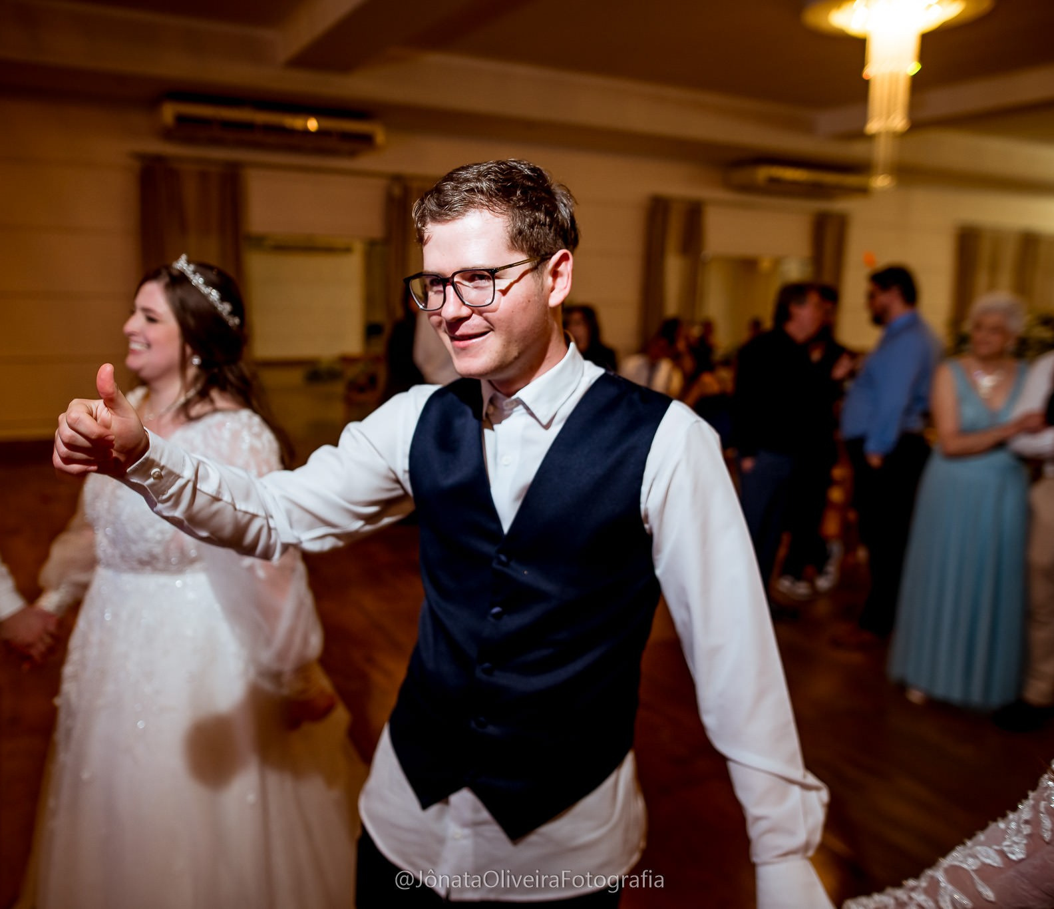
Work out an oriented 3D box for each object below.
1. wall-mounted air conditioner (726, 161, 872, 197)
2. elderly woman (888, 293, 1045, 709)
[{"bbox_3d":[3.082,-3.064,10.290,1.690,0.225,0.570,-4,12,-28],"label":"wall-mounted air conditioner"},{"bbox_3d":[1.710,0.185,3.560,0.530,1.600,0.440,5,11,17],"label":"elderly woman"}]

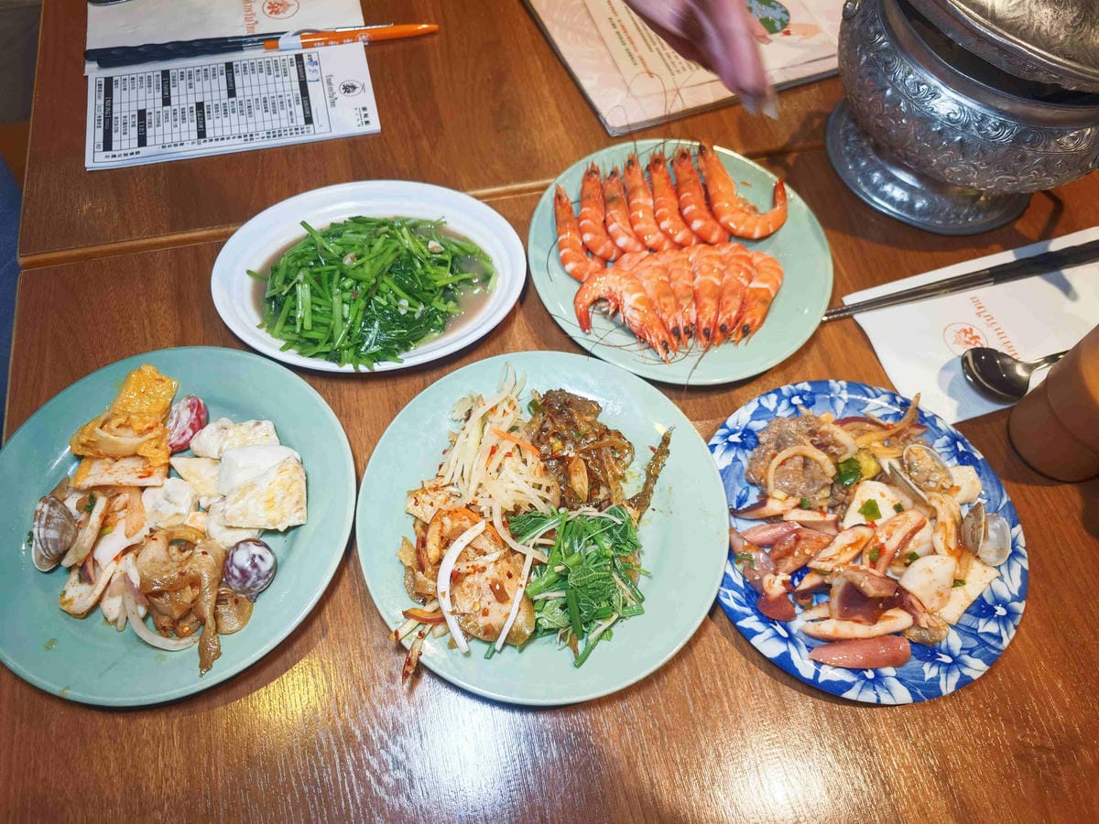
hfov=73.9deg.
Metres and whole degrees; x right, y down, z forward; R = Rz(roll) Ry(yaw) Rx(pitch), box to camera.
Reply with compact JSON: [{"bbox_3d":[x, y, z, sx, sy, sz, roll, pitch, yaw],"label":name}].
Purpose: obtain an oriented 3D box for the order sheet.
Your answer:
[{"bbox_3d":[-0.240,-0.236,0.555,0.209,0.004,0.101,-10,65,-8],"label":"order sheet"}]

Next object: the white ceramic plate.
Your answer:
[{"bbox_3d":[-0.111,-0.084,0.473,0.194,0.030,0.147,-4,64,-5],"label":"white ceramic plate"}]

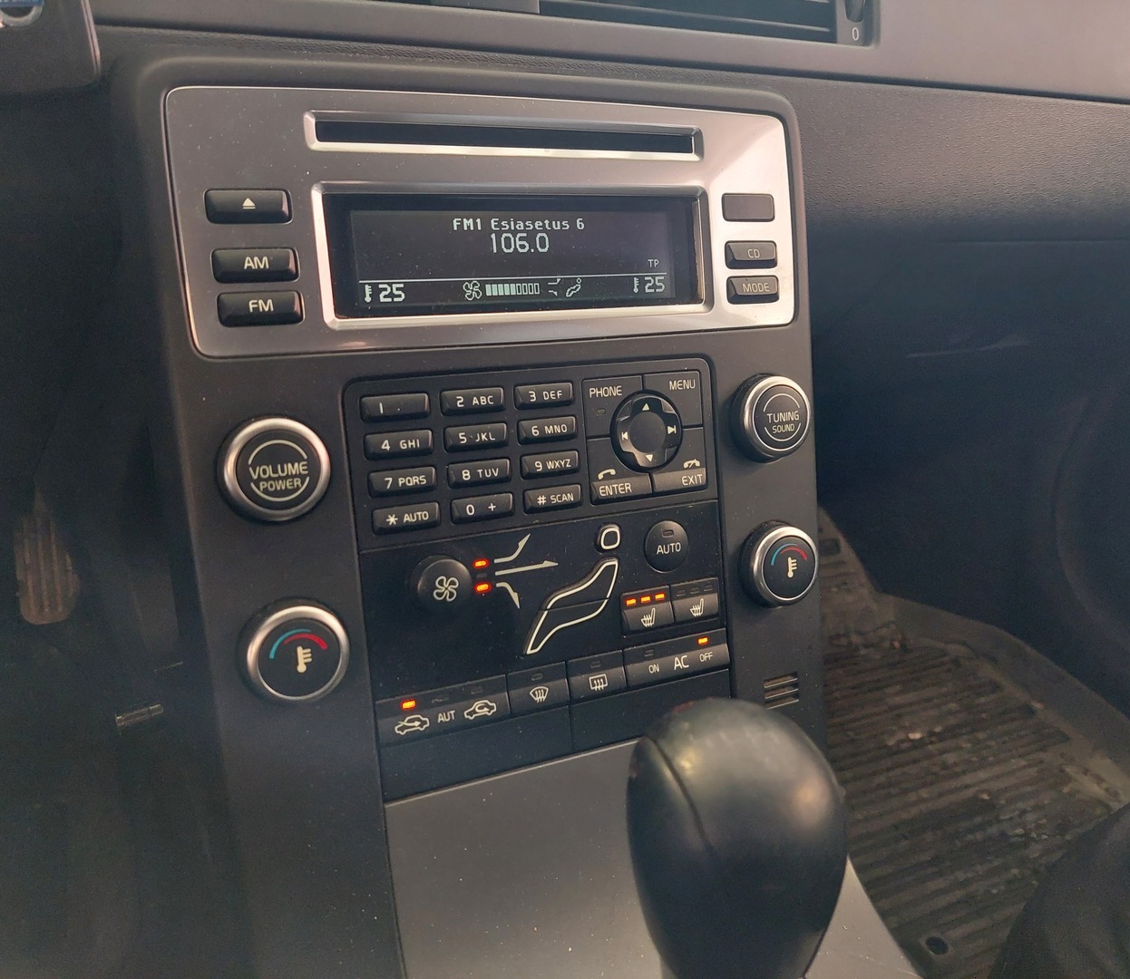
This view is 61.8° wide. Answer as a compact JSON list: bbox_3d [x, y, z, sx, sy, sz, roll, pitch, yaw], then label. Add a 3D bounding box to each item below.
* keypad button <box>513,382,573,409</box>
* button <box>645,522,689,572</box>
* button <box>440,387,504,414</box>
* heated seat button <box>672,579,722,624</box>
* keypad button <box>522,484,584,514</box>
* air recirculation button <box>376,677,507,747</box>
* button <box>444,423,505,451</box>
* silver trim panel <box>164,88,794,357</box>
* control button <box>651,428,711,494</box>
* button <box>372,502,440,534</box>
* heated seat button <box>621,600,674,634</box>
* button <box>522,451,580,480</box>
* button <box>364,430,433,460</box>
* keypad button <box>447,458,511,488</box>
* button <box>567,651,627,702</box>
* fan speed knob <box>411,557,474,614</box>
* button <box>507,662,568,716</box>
[{"bbox_3d":[-0.007,-0.032,0.317,0.021,0.009,0.004,-7,5,-24],"label":"keypad button"},{"bbox_3d":[0.037,0.020,0.338,0.018,0.018,0.004,-7,5,-24],"label":"button"},{"bbox_3d":[-0.028,-0.027,0.293,0.020,0.007,0.004,-7,5,-25],"label":"button"},{"bbox_3d":[0.048,0.041,0.344,0.018,0.014,0.005,-7,5,-24],"label":"heated seat button"},{"bbox_3d":[-0.003,0.003,0.306,0.020,0.007,0.004,-7,5,-25],"label":"keypad button"},{"bbox_3d":[-0.037,0.068,0.293,0.042,0.014,0.004,-7,5,-25],"label":"air recirculation button"},{"bbox_3d":[-0.029,-0.017,0.308,0.021,0.009,0.004,-7,5,-24],"label":"button"},{"bbox_3d":[-0.016,-0.087,0.313,0.212,0.078,0.014,-7,5,-24],"label":"silver trim panel"},{"bbox_3d":[0.040,-0.010,0.326,0.021,0.021,0.004,-7,5,-25],"label":"control button"},{"bbox_3d":[-0.048,0.009,0.285,0.020,0.008,0.004,-7,5,-25],"label":"button"},{"bbox_3d":[0.029,0.044,0.323,0.019,0.008,0.004,-7,5,-25],"label":"heated seat button"},{"bbox_3d":[-0.005,-0.008,0.319,0.021,0.009,0.004,-7,5,-24],"label":"button"},{"bbox_3d":[-0.050,-0.014,0.284,0.020,0.007,0.004,-7,5,-25],"label":"button"},{"bbox_3d":[-0.028,-0.006,0.309,0.021,0.009,0.004,-7,5,-24],"label":"keypad button"},{"bbox_3d":[0.011,0.063,0.315,0.021,0.014,0.004,-7,5,-25],"label":"button"},{"bbox_3d":[-0.039,0.030,0.301,0.018,0.018,0.010,-7,5,-24],"label":"fan speed knob"},{"bbox_3d":[-0.008,0.065,0.306,0.021,0.014,0.004,-7,5,-25],"label":"button"}]

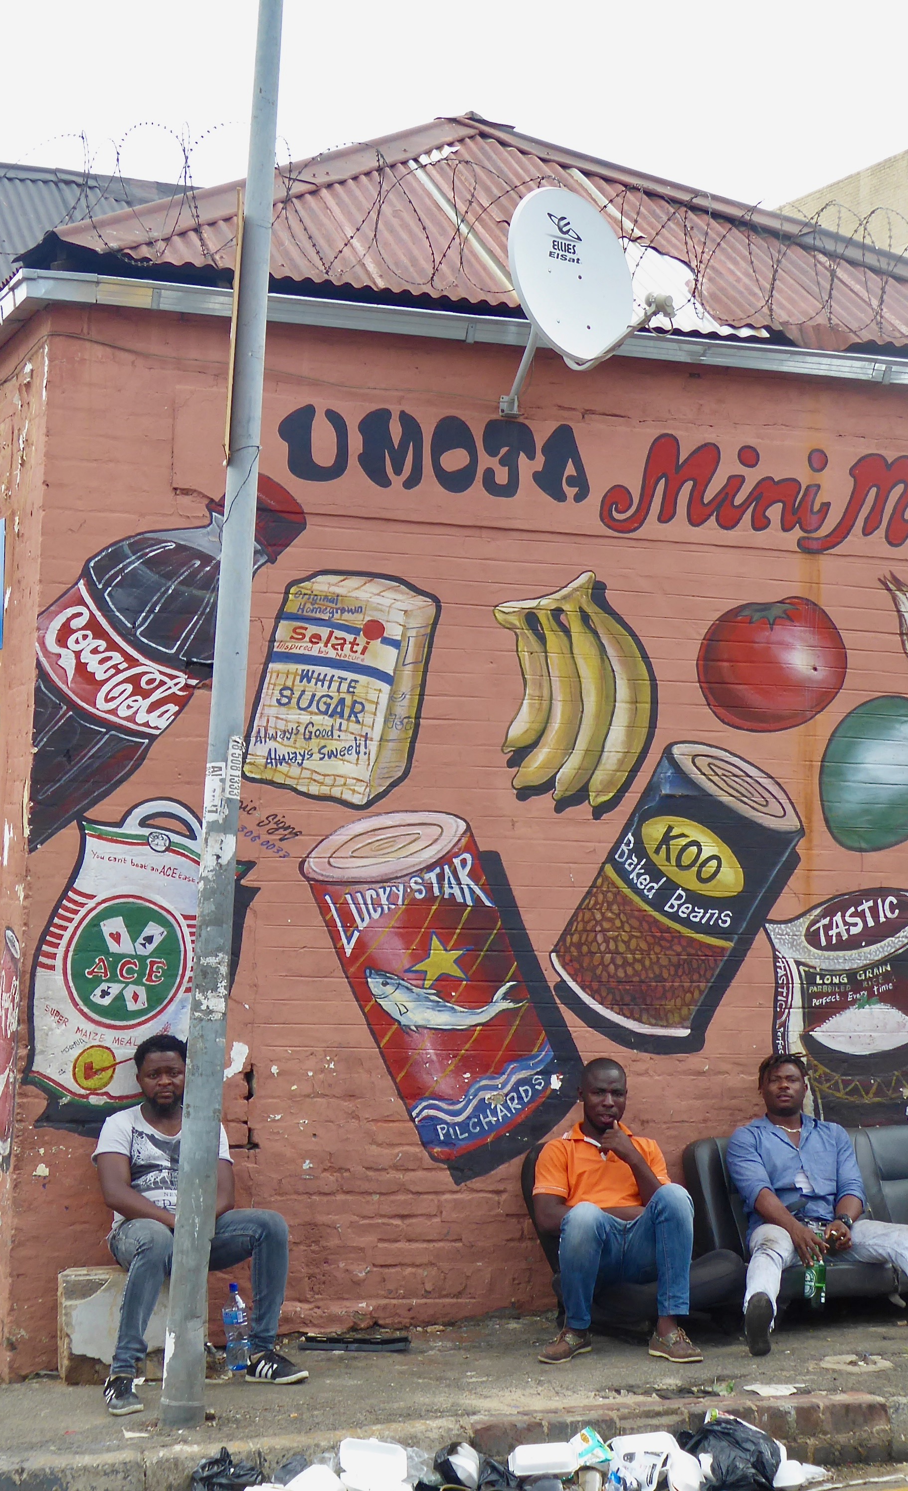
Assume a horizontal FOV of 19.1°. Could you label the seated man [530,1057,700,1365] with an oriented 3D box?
[{"bbox_3d":[0.561,1.622,9.489,0.567,1.004,0.855,2,-3,-7],"label":"seated man"}]

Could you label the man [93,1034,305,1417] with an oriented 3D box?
[{"bbox_3d":[-0.856,1.599,9.153,0.721,1.184,0.783,2,-3,-8],"label":"man"}]

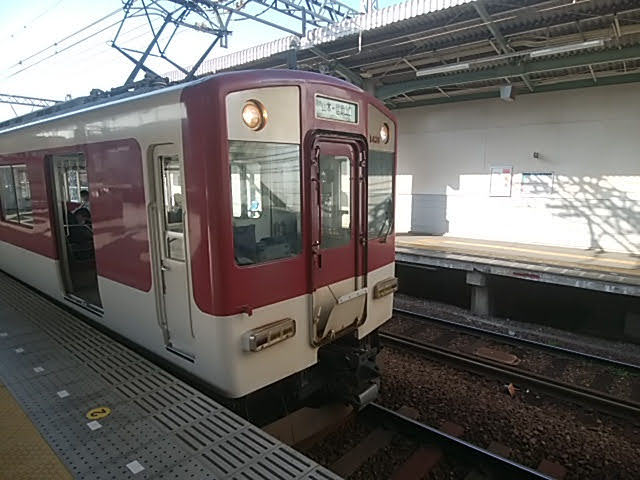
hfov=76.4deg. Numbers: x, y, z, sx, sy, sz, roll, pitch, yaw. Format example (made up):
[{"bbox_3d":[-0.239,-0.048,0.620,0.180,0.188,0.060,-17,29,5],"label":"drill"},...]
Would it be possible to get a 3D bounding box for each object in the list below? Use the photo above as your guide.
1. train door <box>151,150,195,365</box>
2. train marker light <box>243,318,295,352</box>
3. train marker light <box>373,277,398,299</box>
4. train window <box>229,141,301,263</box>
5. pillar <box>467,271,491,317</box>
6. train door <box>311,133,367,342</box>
[{"bbox_3d":[-1.255,0.122,3.508,0.469,1.826,0.071,7,12,40],"label":"train door"},{"bbox_3d":[-0.427,0.812,3.502,0.490,0.140,0.112,-9,12,-43],"label":"train marker light"},{"bbox_3d":[0.802,0.577,4.936,0.112,0.140,0.490,6,11,33],"label":"train marker light"},{"bbox_3d":[-0.422,-0.306,3.401,0.704,0.989,0.051,-9,12,-43],"label":"train window"},{"bbox_3d":[3.386,1.133,8.684,0.326,0.908,0.367,7,12,40],"label":"pillar"},{"bbox_3d":[0.197,0.018,4.101,0.112,1.969,0.785,7,12,40],"label":"train door"}]

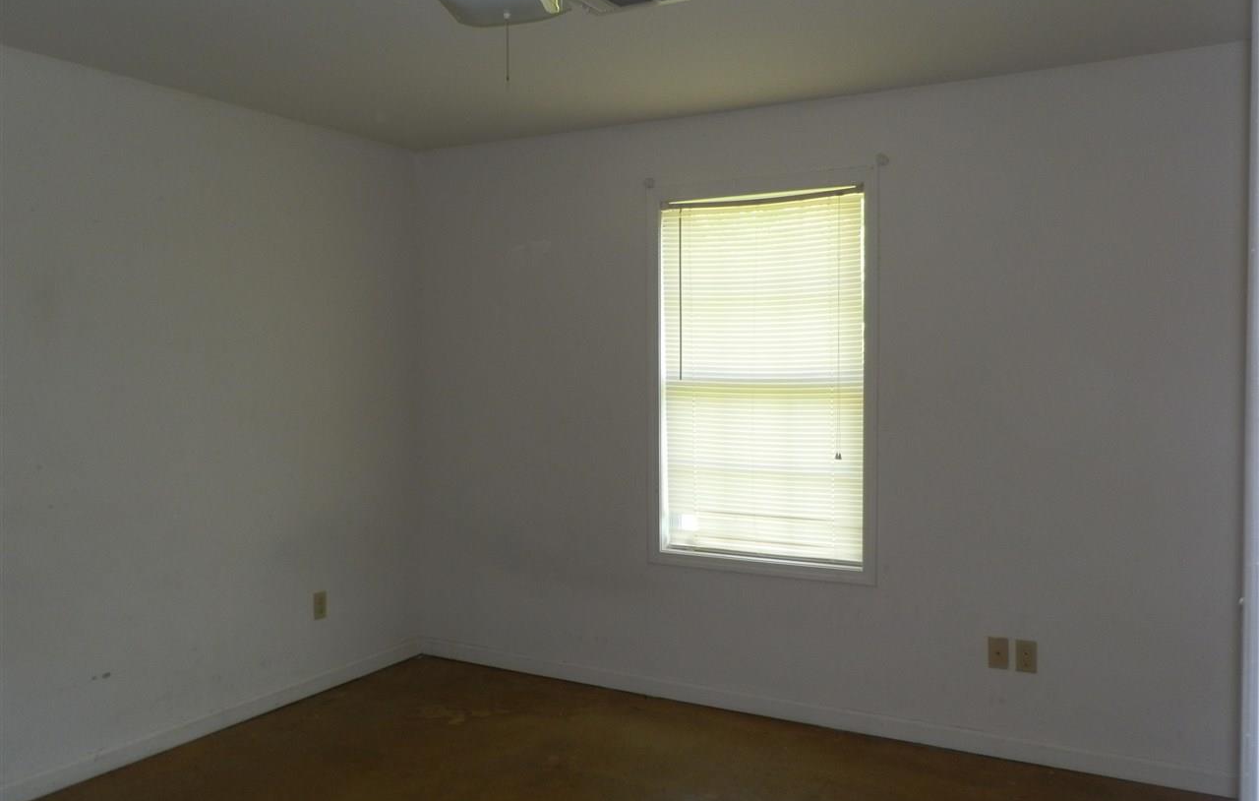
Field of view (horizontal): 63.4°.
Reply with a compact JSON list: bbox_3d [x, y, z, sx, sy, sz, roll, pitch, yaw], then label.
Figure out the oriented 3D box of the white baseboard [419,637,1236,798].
[{"bbox_3d":[0.478,1.232,4.157,3.450,0.083,0.015,1,2,29],"label":"white baseboard"}]

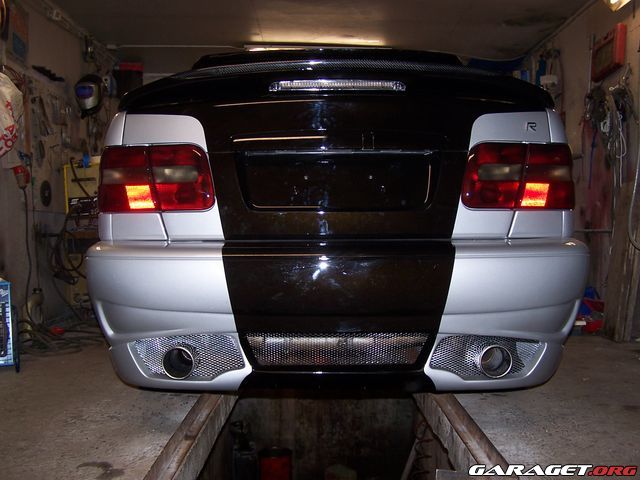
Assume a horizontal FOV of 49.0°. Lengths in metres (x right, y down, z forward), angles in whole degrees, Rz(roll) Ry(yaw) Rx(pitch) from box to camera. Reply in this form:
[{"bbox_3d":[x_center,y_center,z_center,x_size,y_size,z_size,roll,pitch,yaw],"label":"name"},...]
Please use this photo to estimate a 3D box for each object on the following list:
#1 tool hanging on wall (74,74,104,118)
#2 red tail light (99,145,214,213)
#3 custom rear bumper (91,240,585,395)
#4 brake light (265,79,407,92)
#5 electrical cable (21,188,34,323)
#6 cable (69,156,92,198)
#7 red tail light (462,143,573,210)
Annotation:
[{"bbox_3d":[-1.706,-1.062,5.200,0.210,0.310,0.240,0,2,3],"label":"tool hanging on wall"},{"bbox_3d":[-0.557,-0.211,2.410,0.385,0.230,0.150,0,2,7],"label":"red tail light"},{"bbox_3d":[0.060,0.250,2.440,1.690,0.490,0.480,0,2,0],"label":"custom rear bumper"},{"bbox_3d":[0.060,-0.534,2.430,0.475,0.045,0.050,0,2,0],"label":"brake light"},{"bbox_3d":[-1.769,0.094,4.250,0.080,0.810,0.070,0,2,0],"label":"electrical cable"},{"bbox_3d":[-1.653,-0.431,4.850,0.160,0.285,0.080,0,2,-6],"label":"cable"},{"bbox_3d":[0.674,-0.218,2.410,0.385,0.230,0.150,-1,2,-7],"label":"red tail light"}]

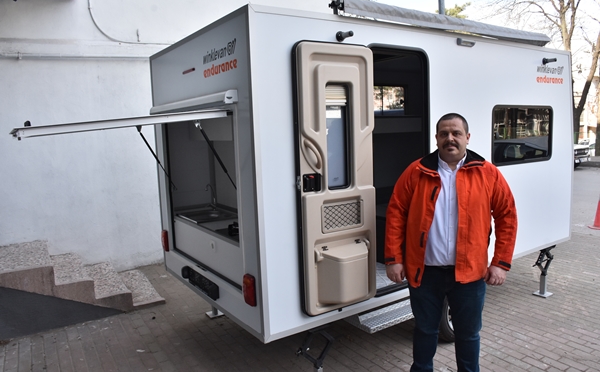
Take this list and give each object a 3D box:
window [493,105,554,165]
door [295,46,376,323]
[{"bbox_3d":[2.012,-0.461,4.038,0.979,0.503,0.038,-7,8,-34],"label":"window"},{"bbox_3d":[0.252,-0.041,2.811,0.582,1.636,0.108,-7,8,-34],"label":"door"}]

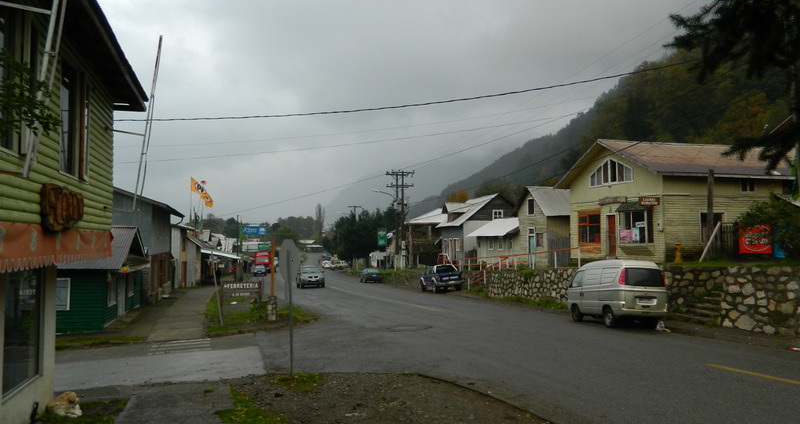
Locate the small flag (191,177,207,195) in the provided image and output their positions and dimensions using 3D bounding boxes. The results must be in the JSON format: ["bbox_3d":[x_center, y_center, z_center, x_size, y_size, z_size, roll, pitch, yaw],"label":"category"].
[{"bbox_3d":[-16.000,-2.120,46.000,1.350,1.350,0.200,1,-3,-14],"label":"small flag"}]

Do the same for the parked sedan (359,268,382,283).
[{"bbox_3d":[-2.750,5.860,53.700,1.690,1.400,4.300,1,-4,-10],"label":"parked sedan"}]

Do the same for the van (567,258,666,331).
[{"bbox_3d":[6.500,2.460,17.750,1.460,1.910,3.660,2,-6,-9],"label":"van"}]

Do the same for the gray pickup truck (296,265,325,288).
[{"bbox_3d":[-6.700,4.750,43.000,1.750,1.650,4.500,1,-4,-13],"label":"gray pickup truck"}]

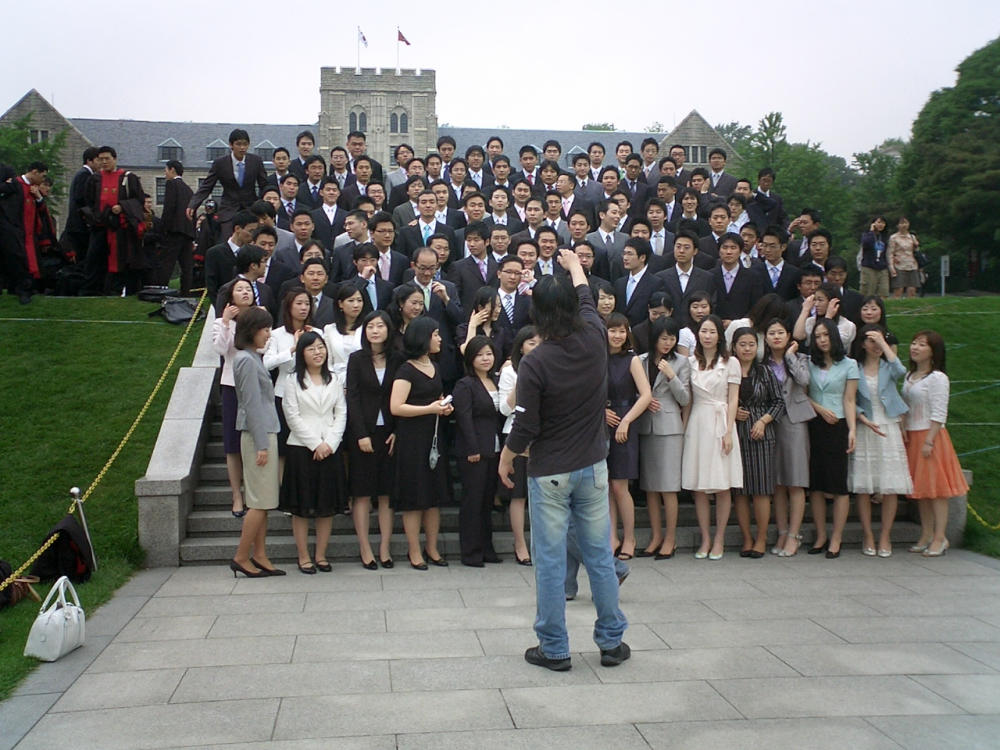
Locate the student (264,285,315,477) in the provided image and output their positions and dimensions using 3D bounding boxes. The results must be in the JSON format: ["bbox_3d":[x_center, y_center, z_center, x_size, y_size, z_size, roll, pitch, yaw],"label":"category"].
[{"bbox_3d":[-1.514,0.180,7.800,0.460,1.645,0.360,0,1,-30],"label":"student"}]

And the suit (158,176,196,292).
[{"bbox_3d":[-4.164,-1.823,13.800,0.470,1.470,0.410,-1,1,-45],"label":"suit"}]

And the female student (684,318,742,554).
[{"bbox_3d":[1.509,0.446,7.589,0.440,1.710,0.310,0,1,9],"label":"female student"}]

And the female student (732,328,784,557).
[{"bbox_3d":[1.838,0.474,7.600,0.410,1.635,0.300,0,1,27],"label":"female student"}]

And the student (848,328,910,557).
[{"bbox_3d":[2.748,0.462,7.700,0.460,1.655,0.400,0,1,22],"label":"student"}]

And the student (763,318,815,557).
[{"bbox_3d":[2.069,0.453,7.689,0.400,1.690,0.300,0,1,35],"label":"student"}]

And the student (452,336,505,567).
[{"bbox_3d":[-0.147,0.515,7.300,0.410,1.560,0.310,-1,1,-40],"label":"student"}]

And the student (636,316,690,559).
[{"bbox_3d":[1.158,0.441,7.620,0.420,1.700,0.330,0,1,34],"label":"student"}]

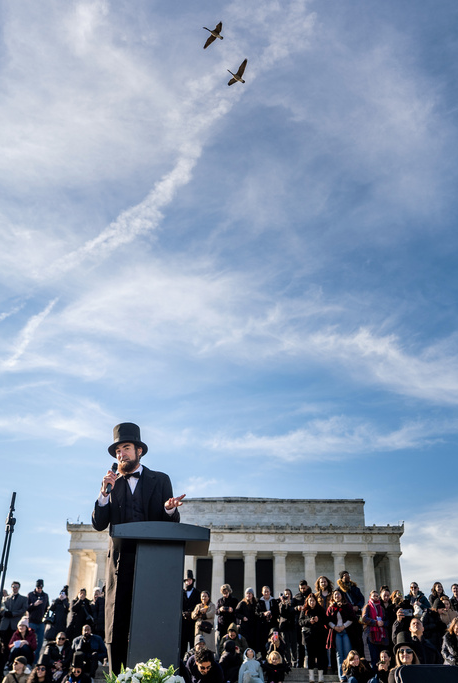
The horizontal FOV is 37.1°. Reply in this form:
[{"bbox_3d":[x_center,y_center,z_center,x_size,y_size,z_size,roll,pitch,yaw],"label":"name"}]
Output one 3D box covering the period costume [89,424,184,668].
[{"bbox_3d":[-0.610,1.435,4.592,0.630,1.910,0.520,-8,-28,16],"label":"period costume"}]

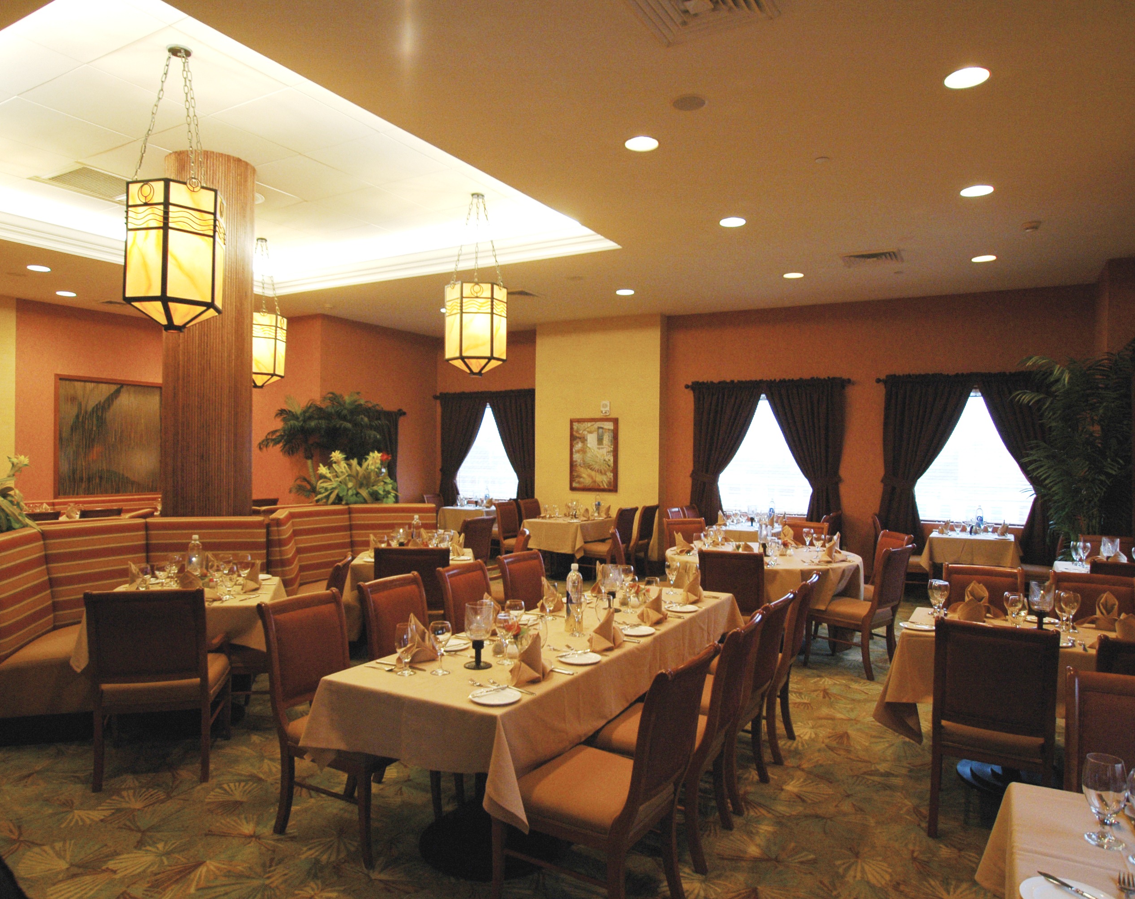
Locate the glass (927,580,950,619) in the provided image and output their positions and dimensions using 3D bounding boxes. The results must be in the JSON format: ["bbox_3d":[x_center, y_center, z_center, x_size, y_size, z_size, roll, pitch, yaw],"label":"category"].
[{"bbox_3d":[1.952,0.783,3.754,0.092,0.187,0.092,1,1,31],"label":"glass"}]

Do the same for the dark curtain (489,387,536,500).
[{"bbox_3d":[-0.730,0.086,9.659,0.850,1.760,0.160,1,1,29],"label":"dark curtain"}]

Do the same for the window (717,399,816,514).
[{"bbox_3d":[2.429,0.068,8.769,1.250,1.460,0.100,1,0,31],"label":"window"}]

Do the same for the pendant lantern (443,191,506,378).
[{"bbox_3d":[-0.759,-1.377,5.984,0.500,1.509,0.440,1,0,-8],"label":"pendant lantern"}]

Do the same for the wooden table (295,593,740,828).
[{"bbox_3d":[0.054,1.259,3.575,0.820,0.760,2.500,1,0,31],"label":"wooden table"}]

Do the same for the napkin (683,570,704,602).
[{"bbox_3d":[0.767,0.794,4.272,0.120,0.180,0.130,1,0,31],"label":"napkin"}]

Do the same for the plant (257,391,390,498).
[{"bbox_3d":[-2.912,0.450,8.426,1.350,2.240,1.350,1,0,31],"label":"plant"}]

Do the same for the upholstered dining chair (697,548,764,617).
[{"bbox_3d":[1.165,1.140,4.995,0.440,0.953,0.650,1,1,18],"label":"upholstered dining chair"}]

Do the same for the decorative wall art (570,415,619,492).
[{"bbox_3d":[0.349,0.083,9.983,0.775,1.025,0.040,1,0,31],"label":"decorative wall art"}]

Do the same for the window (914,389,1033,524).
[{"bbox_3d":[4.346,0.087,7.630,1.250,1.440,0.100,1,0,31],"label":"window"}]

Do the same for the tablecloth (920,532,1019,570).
[{"bbox_3d":[4.169,1.067,7.360,0.890,0.345,0.820,1,0,31],"label":"tablecloth"}]

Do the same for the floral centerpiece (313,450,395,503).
[{"bbox_3d":[-1.891,0.306,6.353,0.680,0.570,0.600,1,0,1],"label":"floral centerpiece"}]

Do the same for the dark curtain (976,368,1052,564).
[{"bbox_3d":[4.699,0.403,7.406,0.860,2.430,0.160,1,0,31],"label":"dark curtain"}]

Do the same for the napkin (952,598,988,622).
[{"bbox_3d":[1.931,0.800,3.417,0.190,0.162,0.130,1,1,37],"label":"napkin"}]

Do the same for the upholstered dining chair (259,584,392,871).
[{"bbox_3d":[-0.933,1.141,3.050,0.650,0.953,0.440,1,1,31],"label":"upholstered dining chair"}]

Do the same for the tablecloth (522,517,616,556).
[{"bbox_3d":[0.134,1.049,9.067,0.840,0.370,1.280,1,0,31],"label":"tablecloth"}]

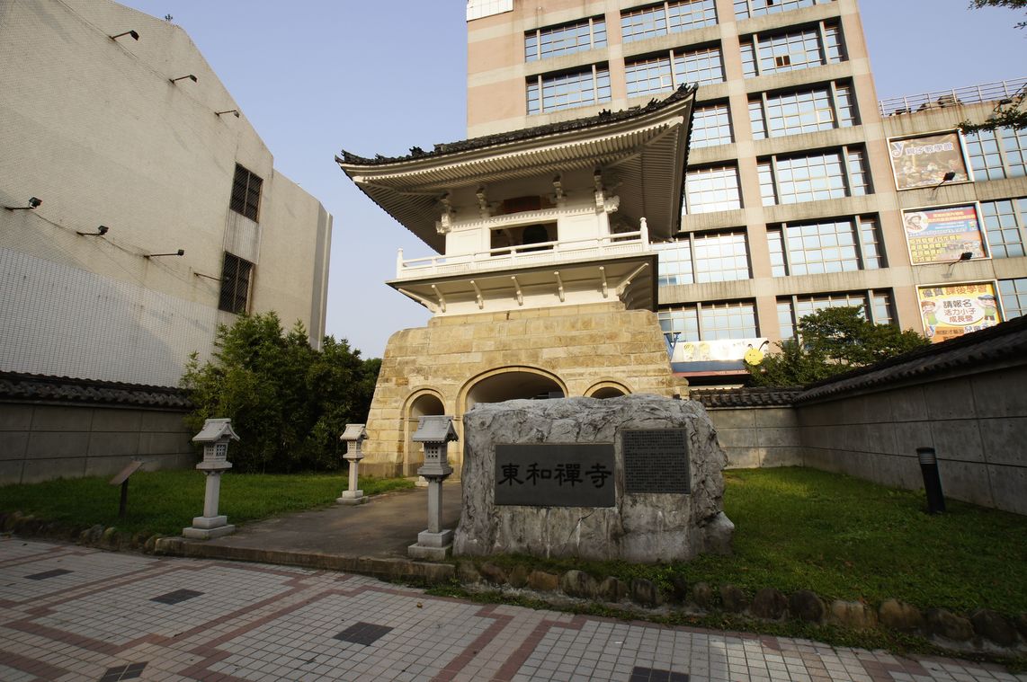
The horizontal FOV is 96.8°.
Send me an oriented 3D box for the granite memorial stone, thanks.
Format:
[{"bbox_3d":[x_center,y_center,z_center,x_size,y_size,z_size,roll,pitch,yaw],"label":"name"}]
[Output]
[{"bbox_3d":[0.903,1.603,5.557,3.036,1.794,1.035,-4,-12,15],"label":"granite memorial stone"}]

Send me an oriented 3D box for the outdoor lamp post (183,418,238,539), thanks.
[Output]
[{"bbox_3d":[-4.391,2.003,6.709,0.469,1.615,0.469,-4,-12,15],"label":"outdoor lamp post"}]

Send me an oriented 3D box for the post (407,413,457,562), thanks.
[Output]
[{"bbox_3d":[-0.926,1.717,5.506,0.476,1.601,0.476,-5,-12,18],"label":"post"}]

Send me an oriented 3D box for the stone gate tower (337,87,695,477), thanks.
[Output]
[{"bbox_3d":[0.954,-1.747,18.426,11.868,13.455,10.074,-4,-12,15],"label":"stone gate tower"}]

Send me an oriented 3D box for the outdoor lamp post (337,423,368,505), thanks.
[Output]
[{"bbox_3d":[-3.367,2.591,9.692,0.469,1.615,0.469,-4,-12,15],"label":"outdoor lamp post"}]

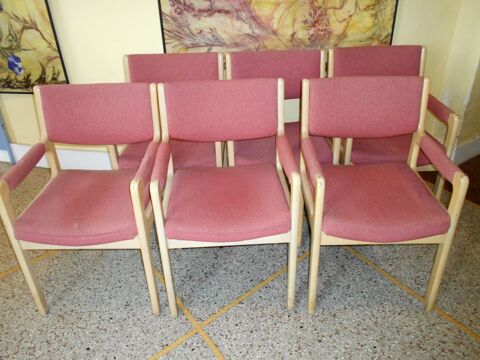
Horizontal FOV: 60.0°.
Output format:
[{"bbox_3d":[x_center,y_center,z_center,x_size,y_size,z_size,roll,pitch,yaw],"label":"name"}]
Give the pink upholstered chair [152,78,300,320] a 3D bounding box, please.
[{"bbox_3d":[-0.054,0.074,1.794,0.543,0.868,0.521,-3,31,-2],"label":"pink upholstered chair"}]

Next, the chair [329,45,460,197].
[{"bbox_3d":[0.760,-0.211,2.232,0.543,0.868,0.521,-3,31,-2],"label":"chair"}]

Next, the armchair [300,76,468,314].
[{"bbox_3d":[0.549,0.066,1.775,0.543,0.868,0.521,-1,31,1],"label":"armchair"}]

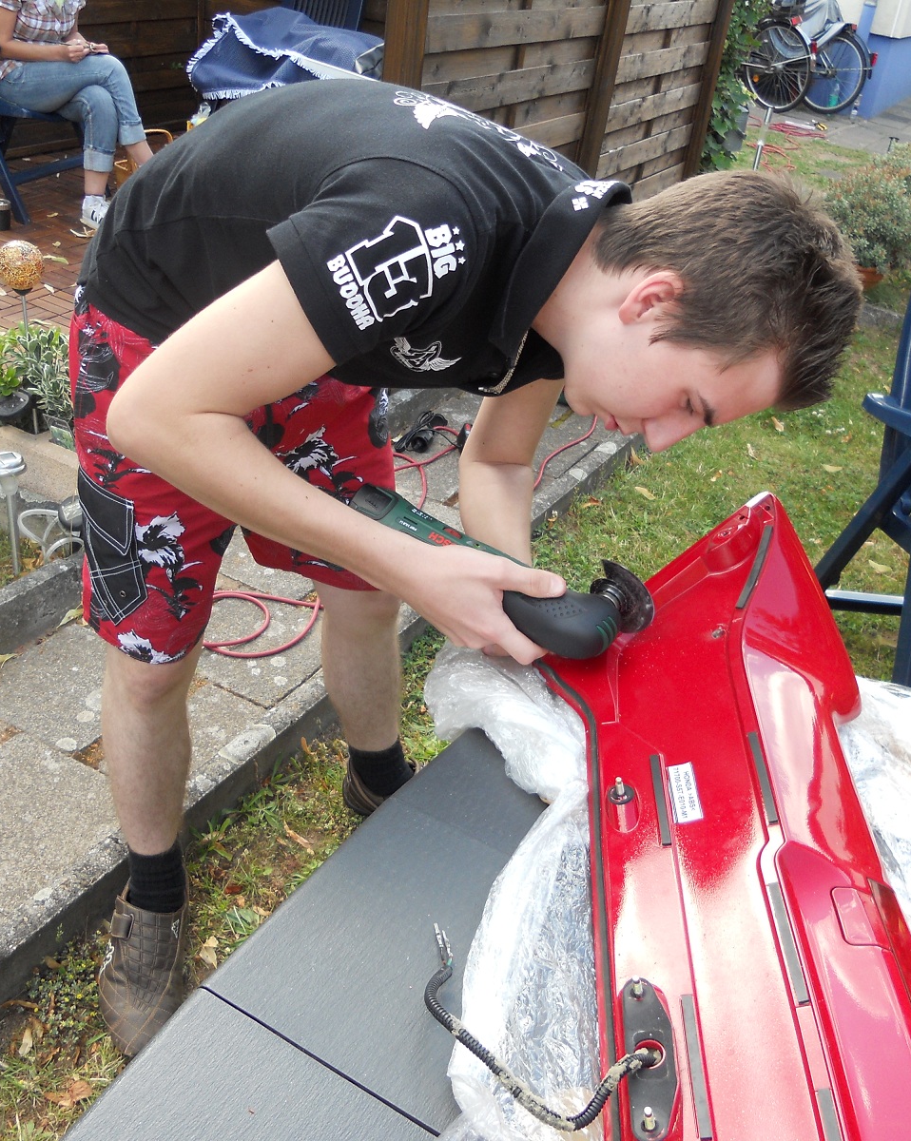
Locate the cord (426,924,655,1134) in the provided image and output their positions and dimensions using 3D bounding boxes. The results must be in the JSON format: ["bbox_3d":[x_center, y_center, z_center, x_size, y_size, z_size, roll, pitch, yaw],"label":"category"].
[{"bbox_3d":[0.038,0.337,0.886,0.208,0.065,0.080,30,37,31],"label":"cord"}]

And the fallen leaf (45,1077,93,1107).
[{"bbox_3d":[-0.511,0.695,1.572,0.054,0.025,0.033,-15,38,-34],"label":"fallen leaf"}]

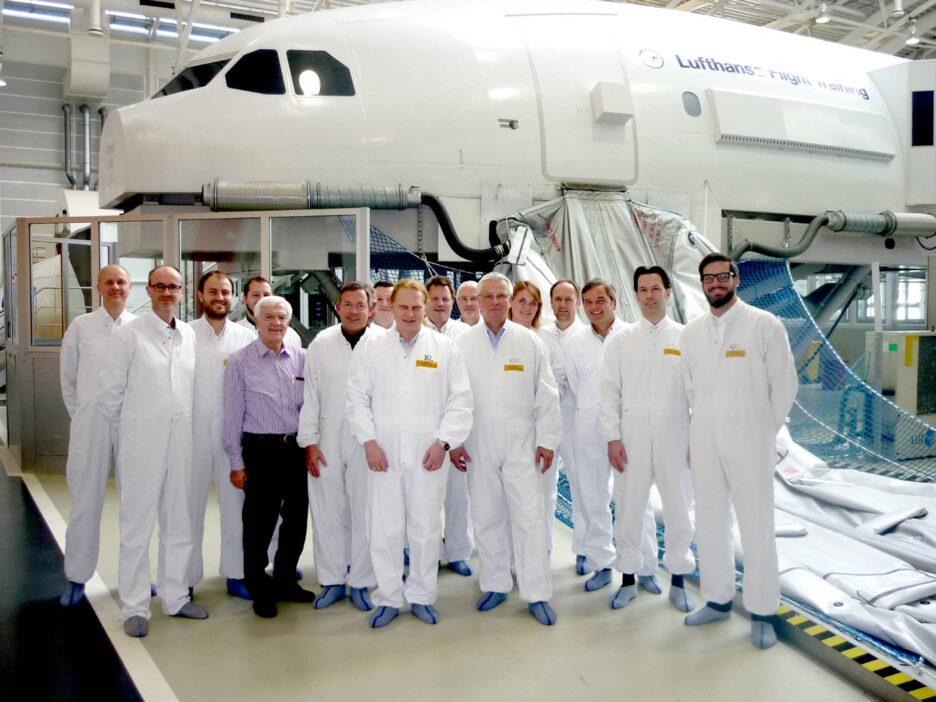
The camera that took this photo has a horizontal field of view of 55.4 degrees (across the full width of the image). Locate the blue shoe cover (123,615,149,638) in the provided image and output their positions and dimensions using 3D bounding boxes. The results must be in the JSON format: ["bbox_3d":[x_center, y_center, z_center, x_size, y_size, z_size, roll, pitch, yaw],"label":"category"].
[{"bbox_3d":[-1.637,1.318,4.411,0.108,0.115,0.285,-1,2,-21],"label":"blue shoe cover"}]

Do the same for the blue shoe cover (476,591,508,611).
[{"bbox_3d":[0.144,1.331,4.868,0.110,0.105,0.280,3,4,38],"label":"blue shoe cover"}]

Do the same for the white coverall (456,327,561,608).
[{"bbox_3d":[0.202,0.564,4.705,0.570,1.460,0.360,0,2,3],"label":"white coverall"}]

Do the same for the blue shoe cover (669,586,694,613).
[{"bbox_3d":[1.142,1.315,4.790,0.110,0.090,0.270,0,1,-4],"label":"blue shoe cover"}]

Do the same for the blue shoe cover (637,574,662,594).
[{"bbox_3d":[1.040,1.291,5.116,0.108,0.115,0.285,0,2,-5],"label":"blue shoe cover"}]

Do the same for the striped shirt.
[{"bbox_3d":[-1.089,0.269,4.814,0.480,0.670,0.290,-1,2,-14],"label":"striped shirt"}]

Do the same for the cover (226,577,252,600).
[{"bbox_3d":[-1.231,1.298,4.941,0.108,0.115,0.285,-1,3,-30],"label":"cover"}]

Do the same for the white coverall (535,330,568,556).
[{"bbox_3d":[0.401,0.550,5.325,0.480,1.410,0.320,0,2,6],"label":"white coverall"}]

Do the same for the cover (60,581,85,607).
[{"bbox_3d":[-2.160,1.310,4.904,0.110,0.105,0.280,0,3,-6],"label":"cover"}]

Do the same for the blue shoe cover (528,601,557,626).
[{"bbox_3d":[0.386,1.343,4.682,0.110,0.105,0.280,-1,3,-20],"label":"blue shoe cover"}]

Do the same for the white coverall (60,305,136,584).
[{"bbox_3d":[-2.039,0.529,5.020,0.530,1.540,0.360,-1,1,-25],"label":"white coverall"}]

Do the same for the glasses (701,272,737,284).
[{"bbox_3d":[1.266,-0.363,4.458,0.145,0.048,0.145,-2,3,32],"label":"glasses"}]

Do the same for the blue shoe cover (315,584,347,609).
[{"bbox_3d":[-0.750,1.300,4.874,0.108,0.115,0.285,0,2,12],"label":"blue shoe cover"}]

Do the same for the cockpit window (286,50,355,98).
[{"bbox_3d":[-1.527,-2.892,9.300,0.700,0.580,0.060,0,-21,-2],"label":"cockpit window"}]

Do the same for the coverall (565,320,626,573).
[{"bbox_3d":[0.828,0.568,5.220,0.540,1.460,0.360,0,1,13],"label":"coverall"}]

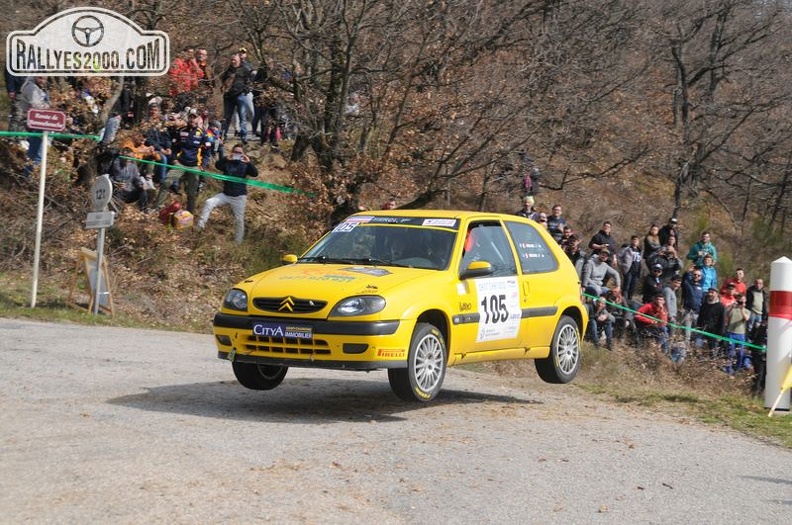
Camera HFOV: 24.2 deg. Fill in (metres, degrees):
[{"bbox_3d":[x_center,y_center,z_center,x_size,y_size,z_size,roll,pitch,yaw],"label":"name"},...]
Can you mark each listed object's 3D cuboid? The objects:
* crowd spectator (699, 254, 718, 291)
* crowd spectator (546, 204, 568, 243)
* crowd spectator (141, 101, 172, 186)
[{"bbox_3d":[6.911,0.628,41.017,0.520,1.660,0.360,3,1,12],"label":"crowd spectator"},{"bbox_3d":[3.752,-0.476,43.019,0.550,1.730,0.380,2,1,-12],"label":"crowd spectator"},{"bbox_3d":[-4.081,-2.025,31.500,0.580,1.380,0.800,3,1,-30],"label":"crowd spectator"}]

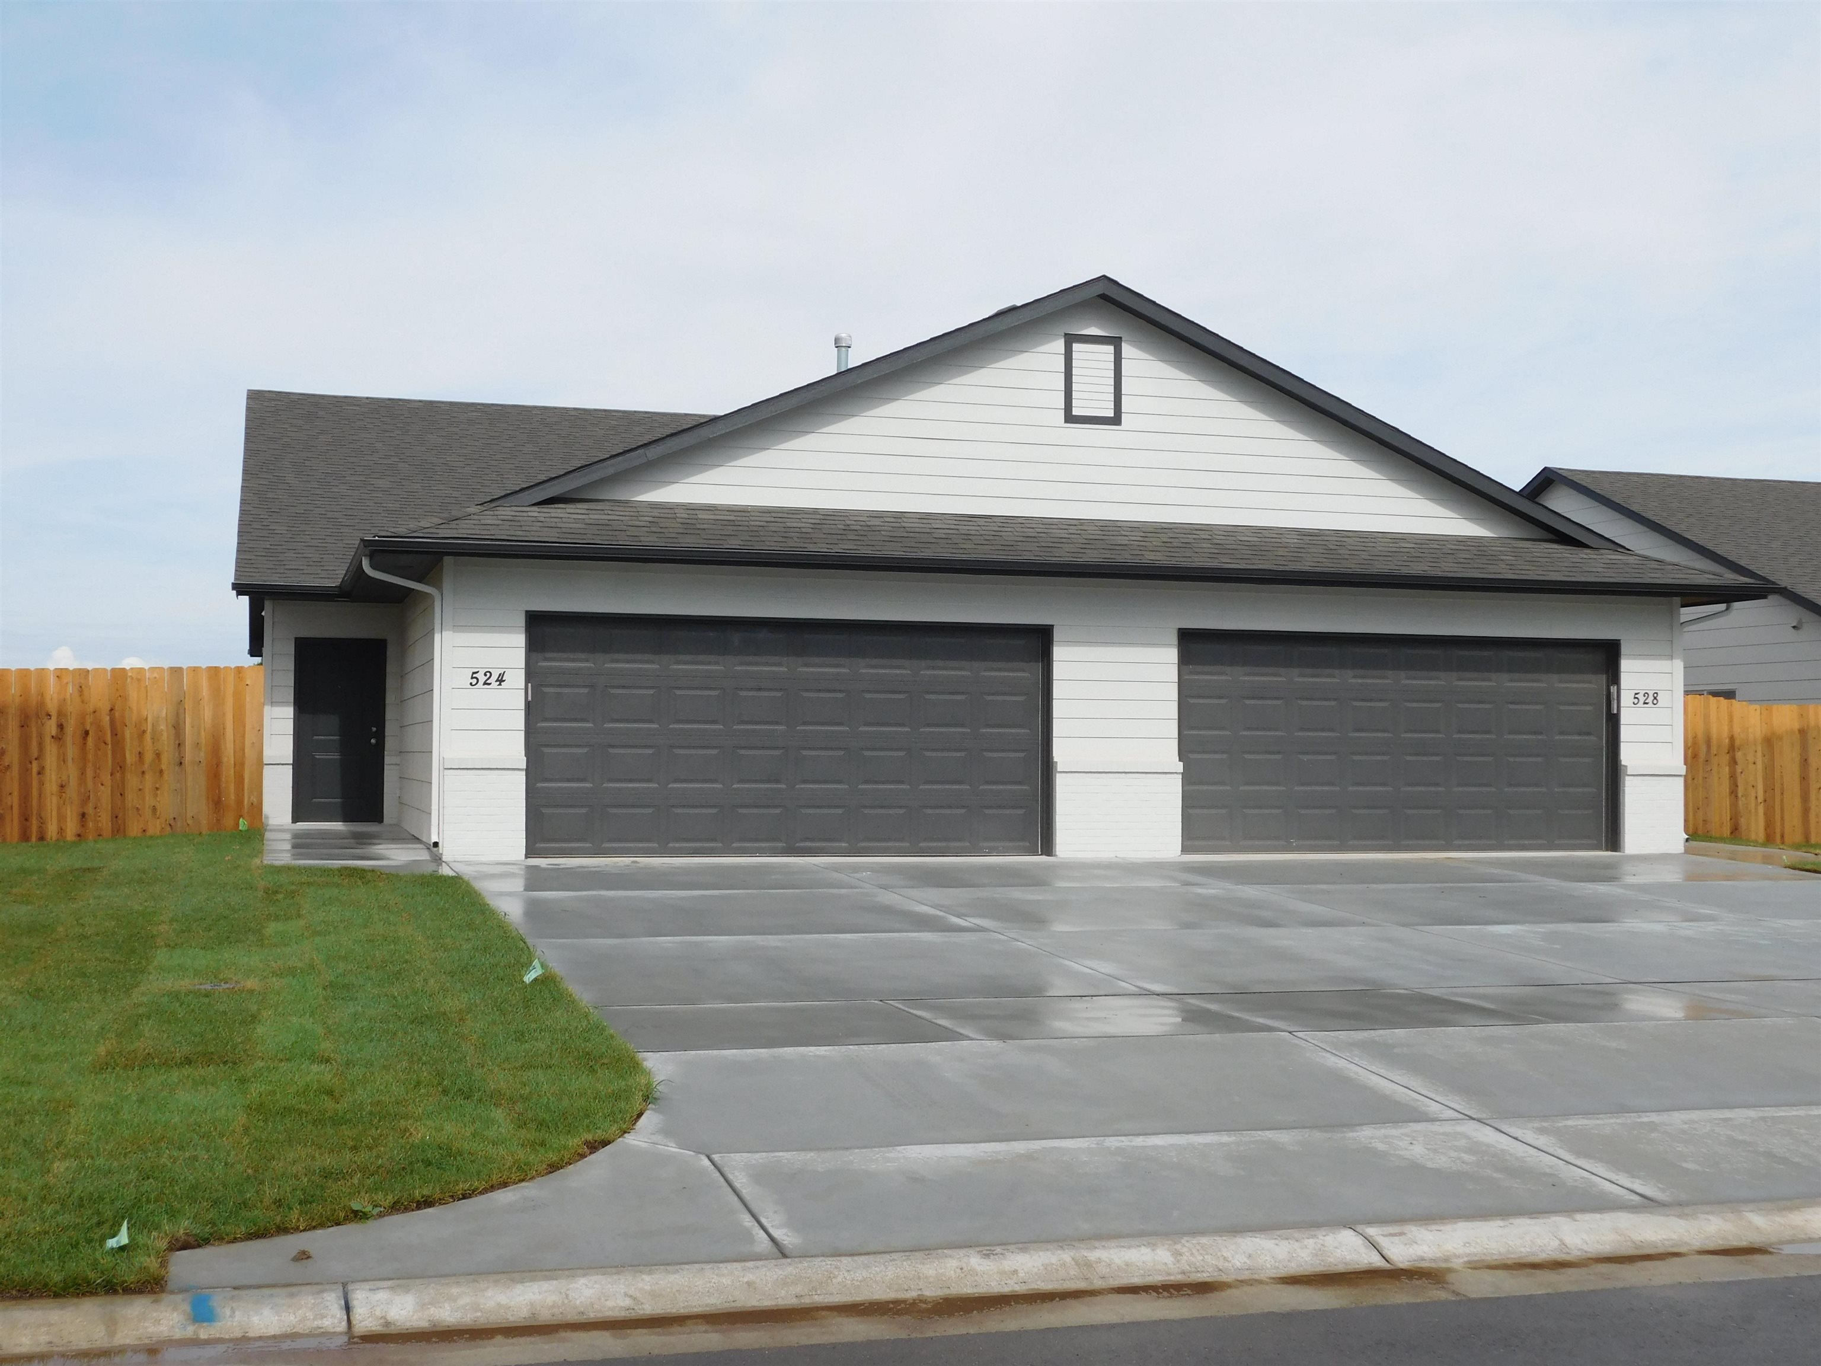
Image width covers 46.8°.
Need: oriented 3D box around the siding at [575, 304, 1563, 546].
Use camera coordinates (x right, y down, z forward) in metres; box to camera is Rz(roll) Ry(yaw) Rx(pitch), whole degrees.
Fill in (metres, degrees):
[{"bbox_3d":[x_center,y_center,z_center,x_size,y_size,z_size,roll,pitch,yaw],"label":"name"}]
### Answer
[{"bbox_3d":[1.822,-2.692,20.638,10.120,2.210,0.200,1,-3,-17],"label":"siding"}]

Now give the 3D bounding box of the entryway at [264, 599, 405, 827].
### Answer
[{"bbox_3d":[-6.488,0.331,23.701,1.500,2.550,0.300,1,-3,-17],"label":"entryway"}]

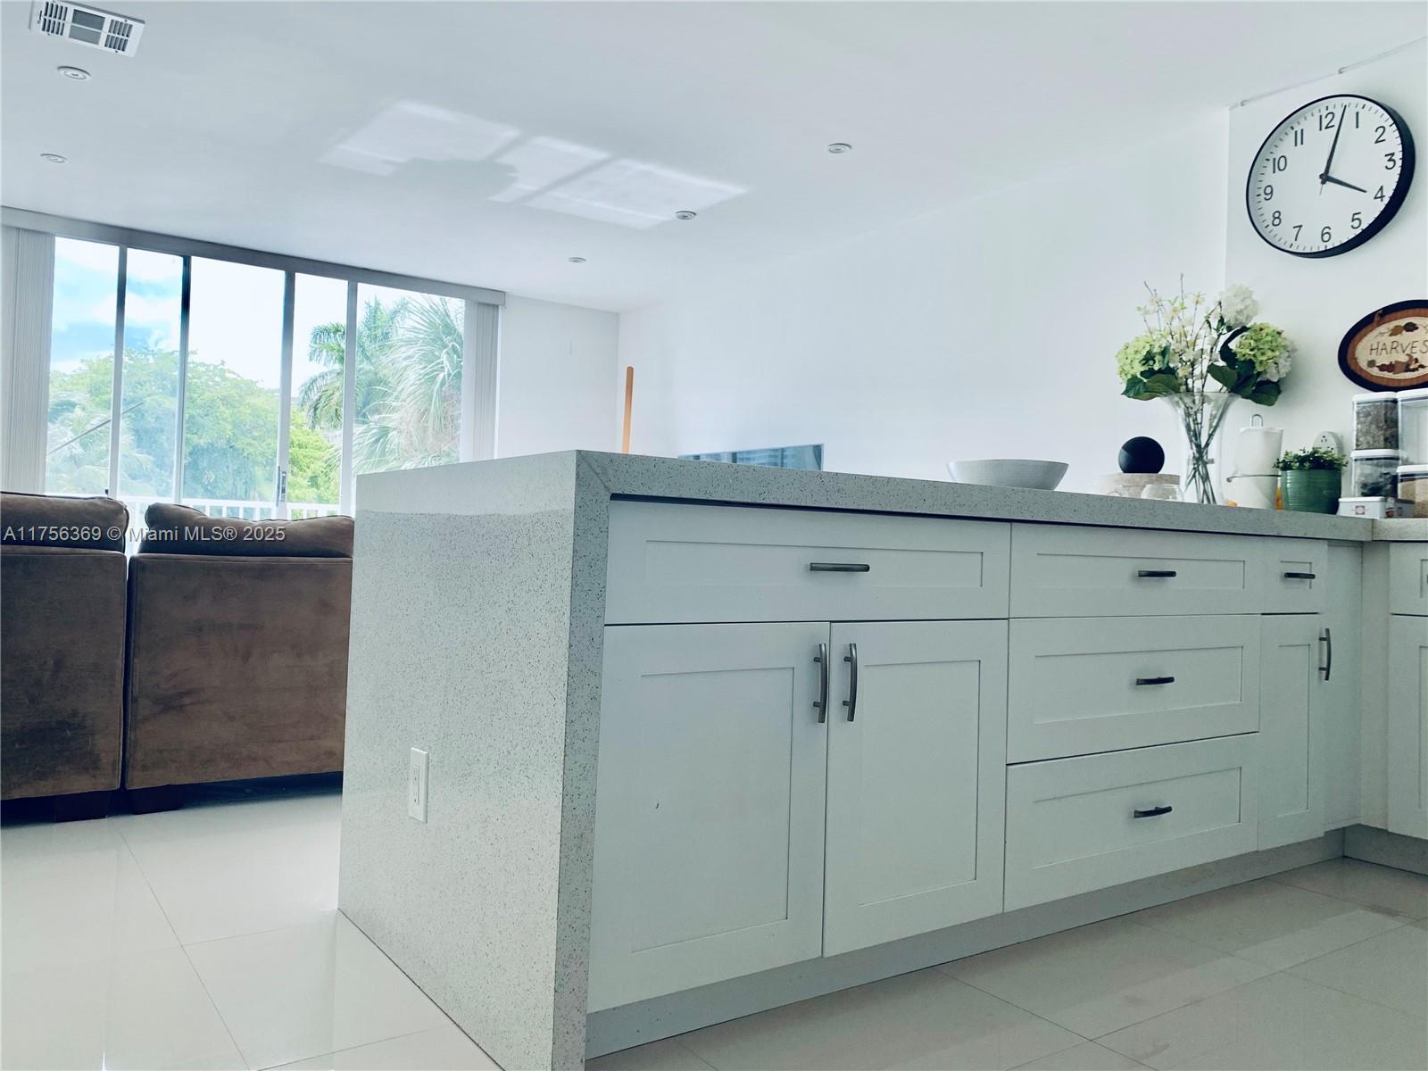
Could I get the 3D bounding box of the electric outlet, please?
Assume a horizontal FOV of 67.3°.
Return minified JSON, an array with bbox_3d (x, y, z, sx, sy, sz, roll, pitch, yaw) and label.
[{"bbox_3d":[-0.537,0.458,1.948,0.008,0.126,0.079,3,-2,-35],"label":"electric outlet"}]

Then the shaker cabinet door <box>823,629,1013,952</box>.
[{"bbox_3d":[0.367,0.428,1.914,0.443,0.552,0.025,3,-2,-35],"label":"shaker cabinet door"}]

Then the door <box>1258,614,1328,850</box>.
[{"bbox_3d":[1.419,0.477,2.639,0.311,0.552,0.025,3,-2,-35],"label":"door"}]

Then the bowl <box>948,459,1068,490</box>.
[{"bbox_3d":[0.701,-0.119,2.558,0.290,0.102,0.290,2,-1,0],"label":"bowl"}]

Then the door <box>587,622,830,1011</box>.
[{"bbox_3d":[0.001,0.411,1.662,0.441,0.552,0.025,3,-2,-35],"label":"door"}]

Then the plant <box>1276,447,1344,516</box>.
[{"bbox_3d":[1.628,-0.134,2.923,0.182,0.204,0.182,3,-2,-35],"label":"plant"}]

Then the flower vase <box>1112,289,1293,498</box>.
[{"bbox_3d":[1.518,-0.405,3.329,0.551,0.758,0.441,1,-1,24],"label":"flower vase"}]

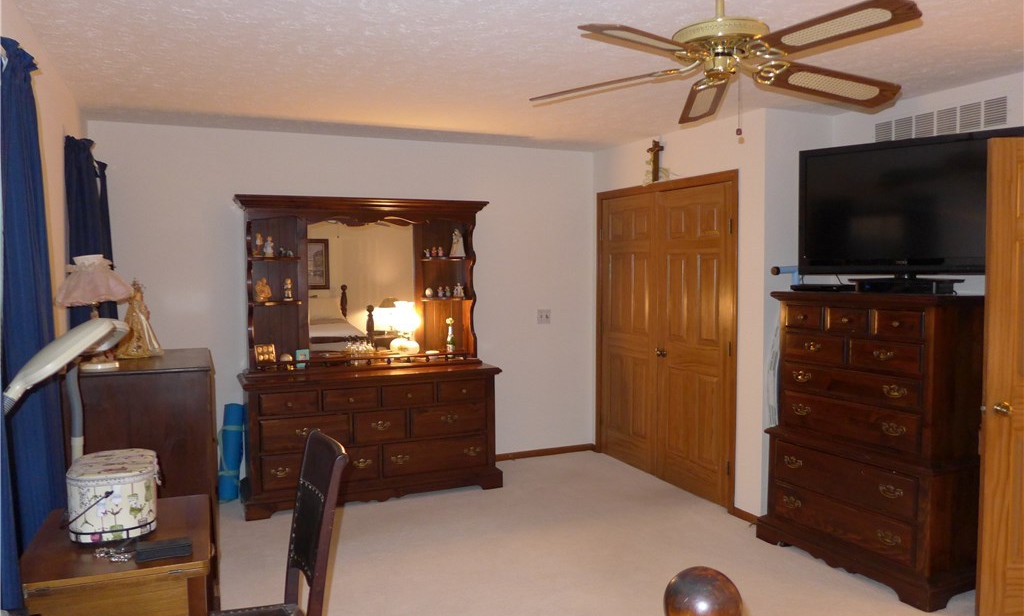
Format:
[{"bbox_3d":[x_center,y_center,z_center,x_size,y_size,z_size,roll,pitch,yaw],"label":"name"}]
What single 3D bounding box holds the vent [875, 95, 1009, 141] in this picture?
[{"bbox_3d":[2.245,-0.980,3.773,0.020,0.140,0.740,-3,4,-25],"label":"vent"}]

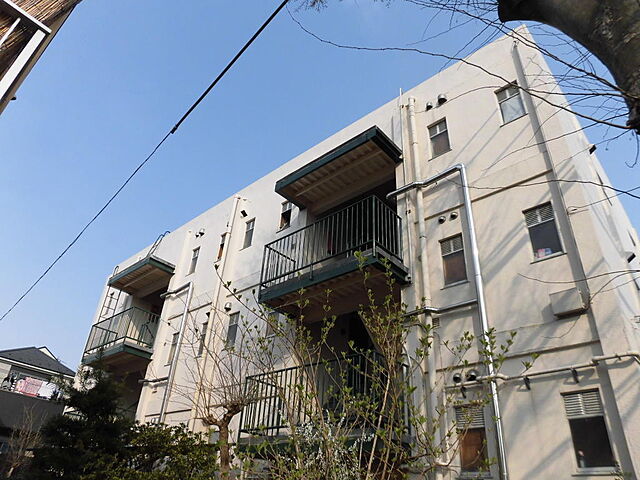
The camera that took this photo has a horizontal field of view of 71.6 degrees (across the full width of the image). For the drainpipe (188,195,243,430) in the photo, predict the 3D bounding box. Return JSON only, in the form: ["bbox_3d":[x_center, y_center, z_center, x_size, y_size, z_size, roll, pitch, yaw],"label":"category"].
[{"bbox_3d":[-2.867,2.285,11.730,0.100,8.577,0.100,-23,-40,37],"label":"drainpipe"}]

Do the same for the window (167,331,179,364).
[{"bbox_3d":[-3.929,2.967,12.003,0.406,0.884,0.102,-23,-42,36],"label":"window"}]

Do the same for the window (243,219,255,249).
[{"bbox_3d":[-1.898,-0.156,12.059,0.406,0.895,0.102,-23,-42,36],"label":"window"}]

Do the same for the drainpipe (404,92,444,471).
[{"bbox_3d":[1.770,0.290,7.530,0.119,8.209,0.119,-23,-42,36],"label":"drainpipe"}]

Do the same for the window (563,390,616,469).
[{"bbox_3d":[3.041,2.159,5.031,0.406,0.842,0.102,-23,-42,36],"label":"window"}]

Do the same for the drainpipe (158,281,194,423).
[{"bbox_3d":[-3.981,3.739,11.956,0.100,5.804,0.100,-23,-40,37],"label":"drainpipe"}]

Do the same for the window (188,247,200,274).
[{"bbox_3d":[-4.013,0.687,14.309,0.403,0.951,0.130,-23,-40,37],"label":"window"}]

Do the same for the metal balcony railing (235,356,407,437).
[{"bbox_3d":[-0.022,2.662,7.150,2.788,1.045,0.895,-23,-42,36],"label":"metal balcony railing"}]

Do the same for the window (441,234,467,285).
[{"bbox_3d":[2.299,0.344,7.608,0.403,0.951,0.130,-23,-40,37],"label":"window"}]

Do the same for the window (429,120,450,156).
[{"bbox_3d":[2.361,-1.983,8.764,0.412,0.895,0.102,-23,-42,36],"label":"window"}]

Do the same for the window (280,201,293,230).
[{"bbox_3d":[-0.870,-0.656,11.778,0.403,0.926,0.130,-23,-40,37],"label":"window"}]

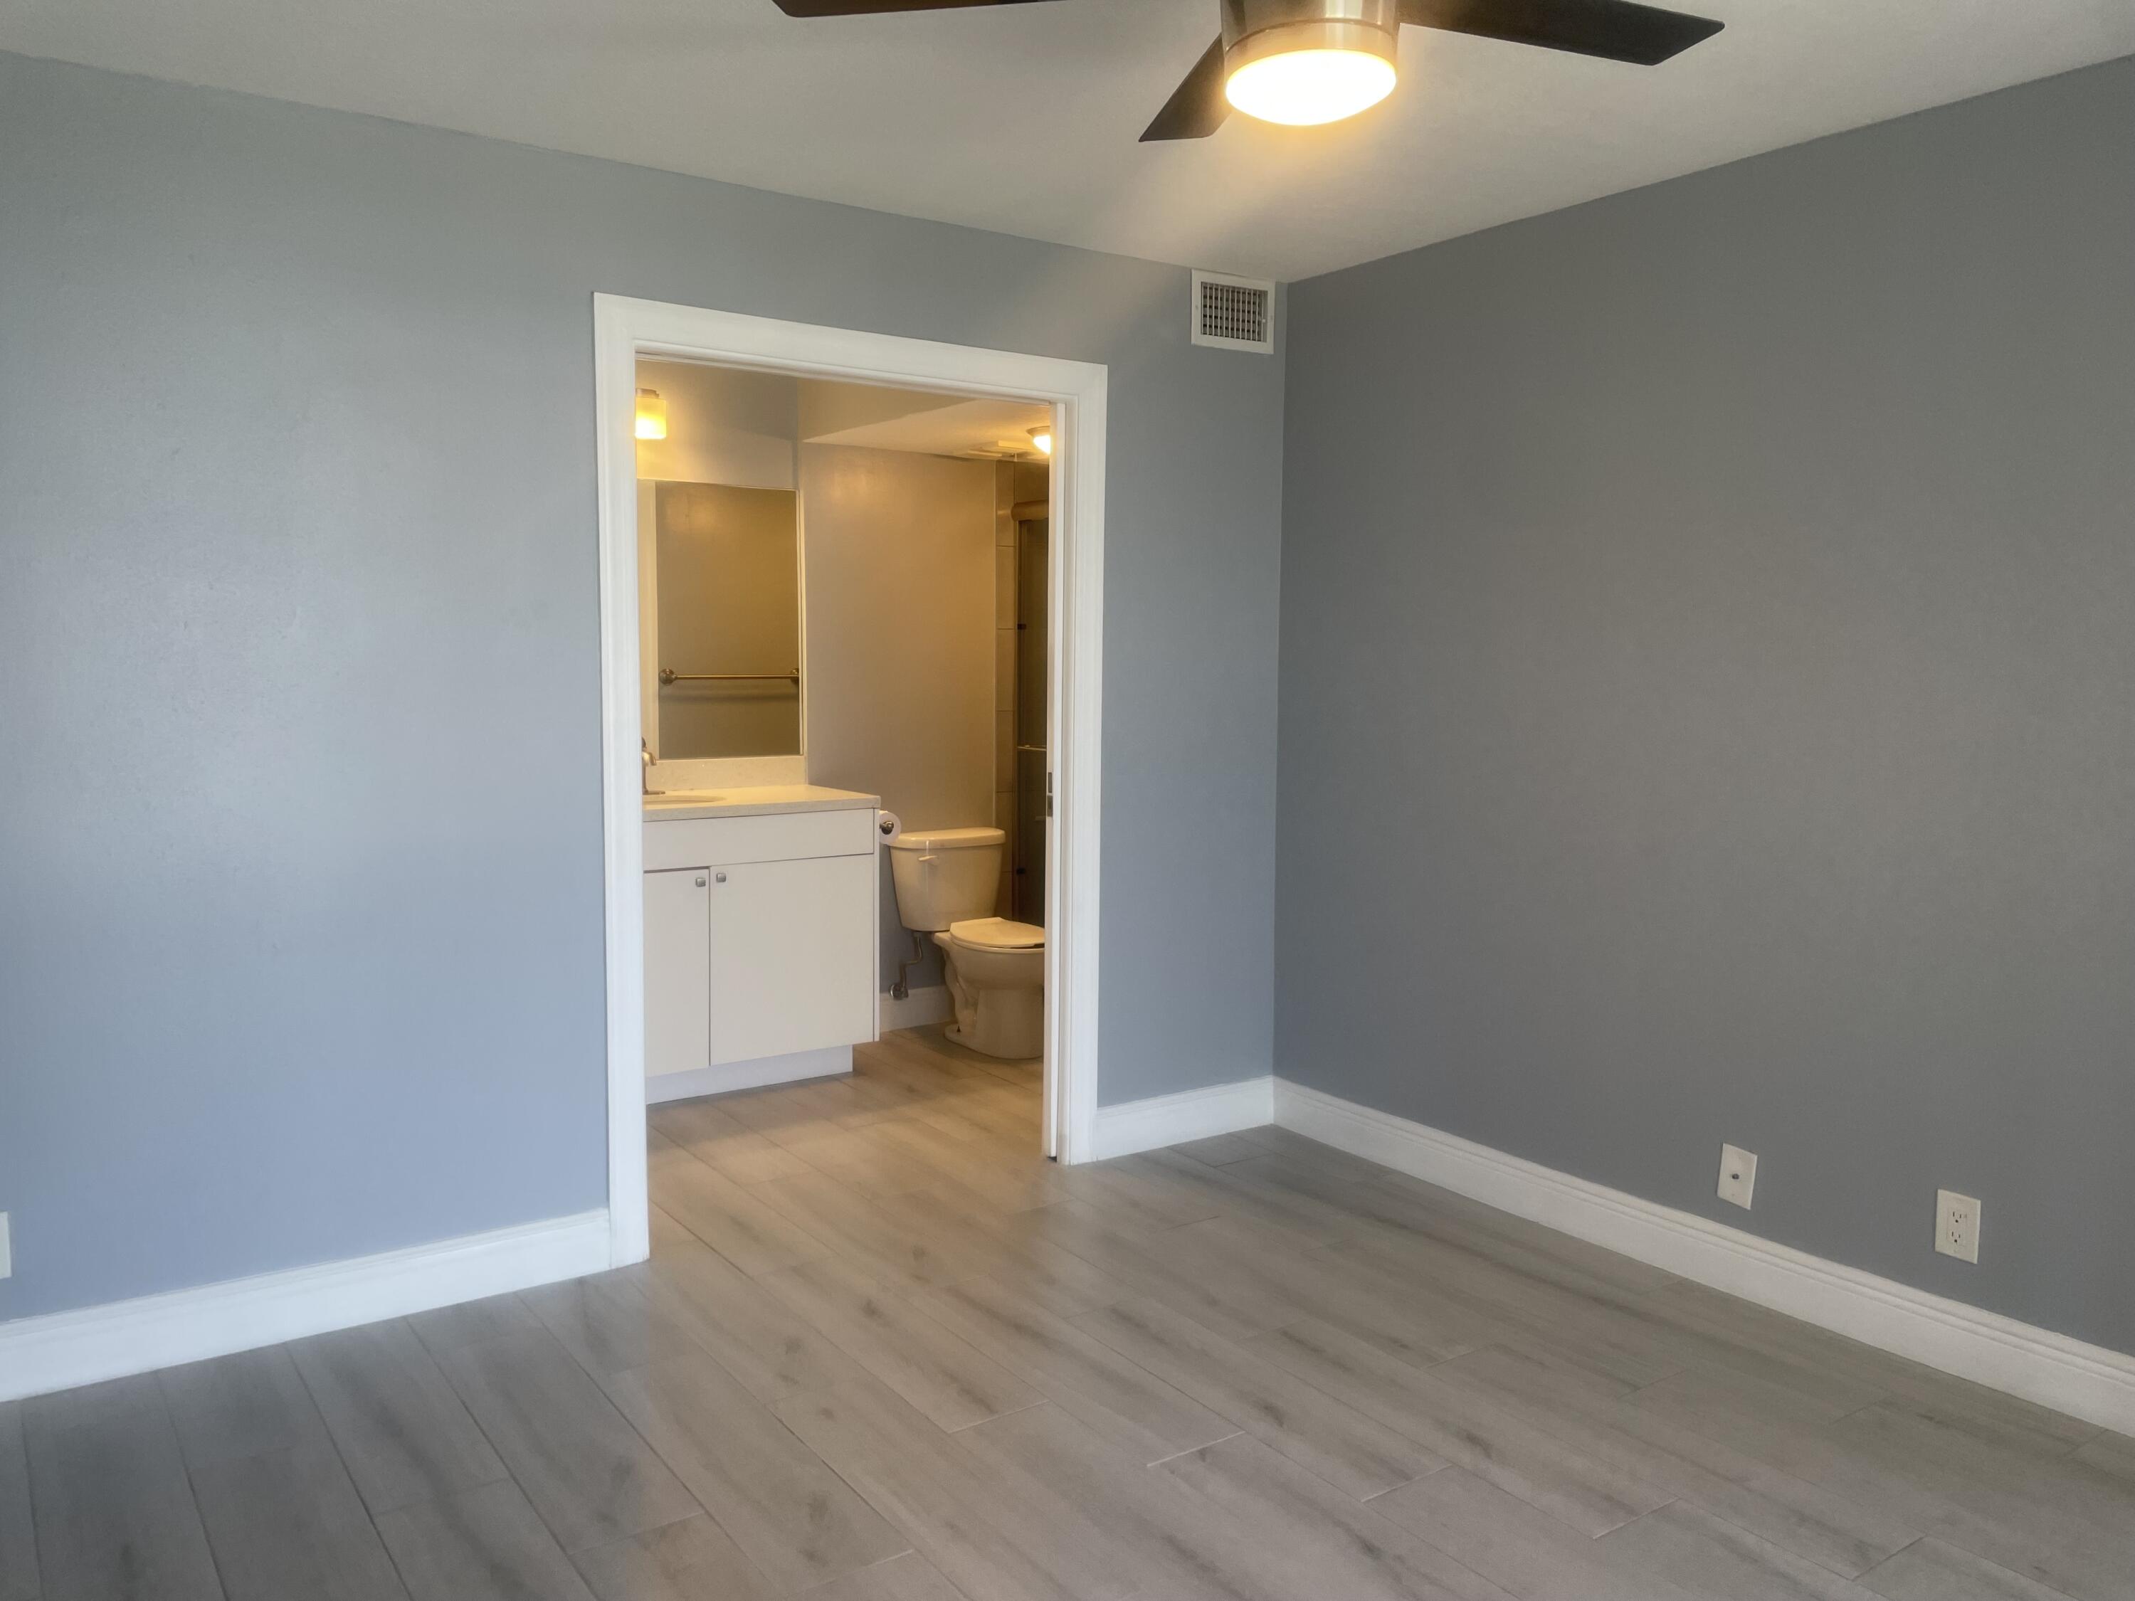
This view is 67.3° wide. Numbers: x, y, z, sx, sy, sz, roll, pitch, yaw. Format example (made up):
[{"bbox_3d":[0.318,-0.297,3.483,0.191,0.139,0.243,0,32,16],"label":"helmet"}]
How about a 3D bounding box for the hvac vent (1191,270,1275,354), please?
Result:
[{"bbox_3d":[0.456,-1.340,4.410,0.300,0.199,0.018,-3,6,-35],"label":"hvac vent"}]

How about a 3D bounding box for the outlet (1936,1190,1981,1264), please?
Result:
[{"bbox_3d":[1.738,0.828,3.121,0.010,0.123,0.080,-3,6,-35],"label":"outlet"}]

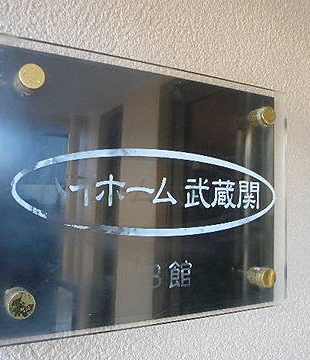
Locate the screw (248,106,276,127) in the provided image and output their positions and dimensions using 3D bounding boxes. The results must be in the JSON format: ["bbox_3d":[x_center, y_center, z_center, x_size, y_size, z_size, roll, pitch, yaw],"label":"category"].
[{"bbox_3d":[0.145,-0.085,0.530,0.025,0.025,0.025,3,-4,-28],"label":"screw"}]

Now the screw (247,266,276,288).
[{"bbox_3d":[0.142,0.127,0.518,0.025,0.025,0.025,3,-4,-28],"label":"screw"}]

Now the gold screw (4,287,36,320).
[{"bbox_3d":[-0.131,0.117,0.373,0.025,0.025,0.025,3,-4,-28],"label":"gold screw"}]

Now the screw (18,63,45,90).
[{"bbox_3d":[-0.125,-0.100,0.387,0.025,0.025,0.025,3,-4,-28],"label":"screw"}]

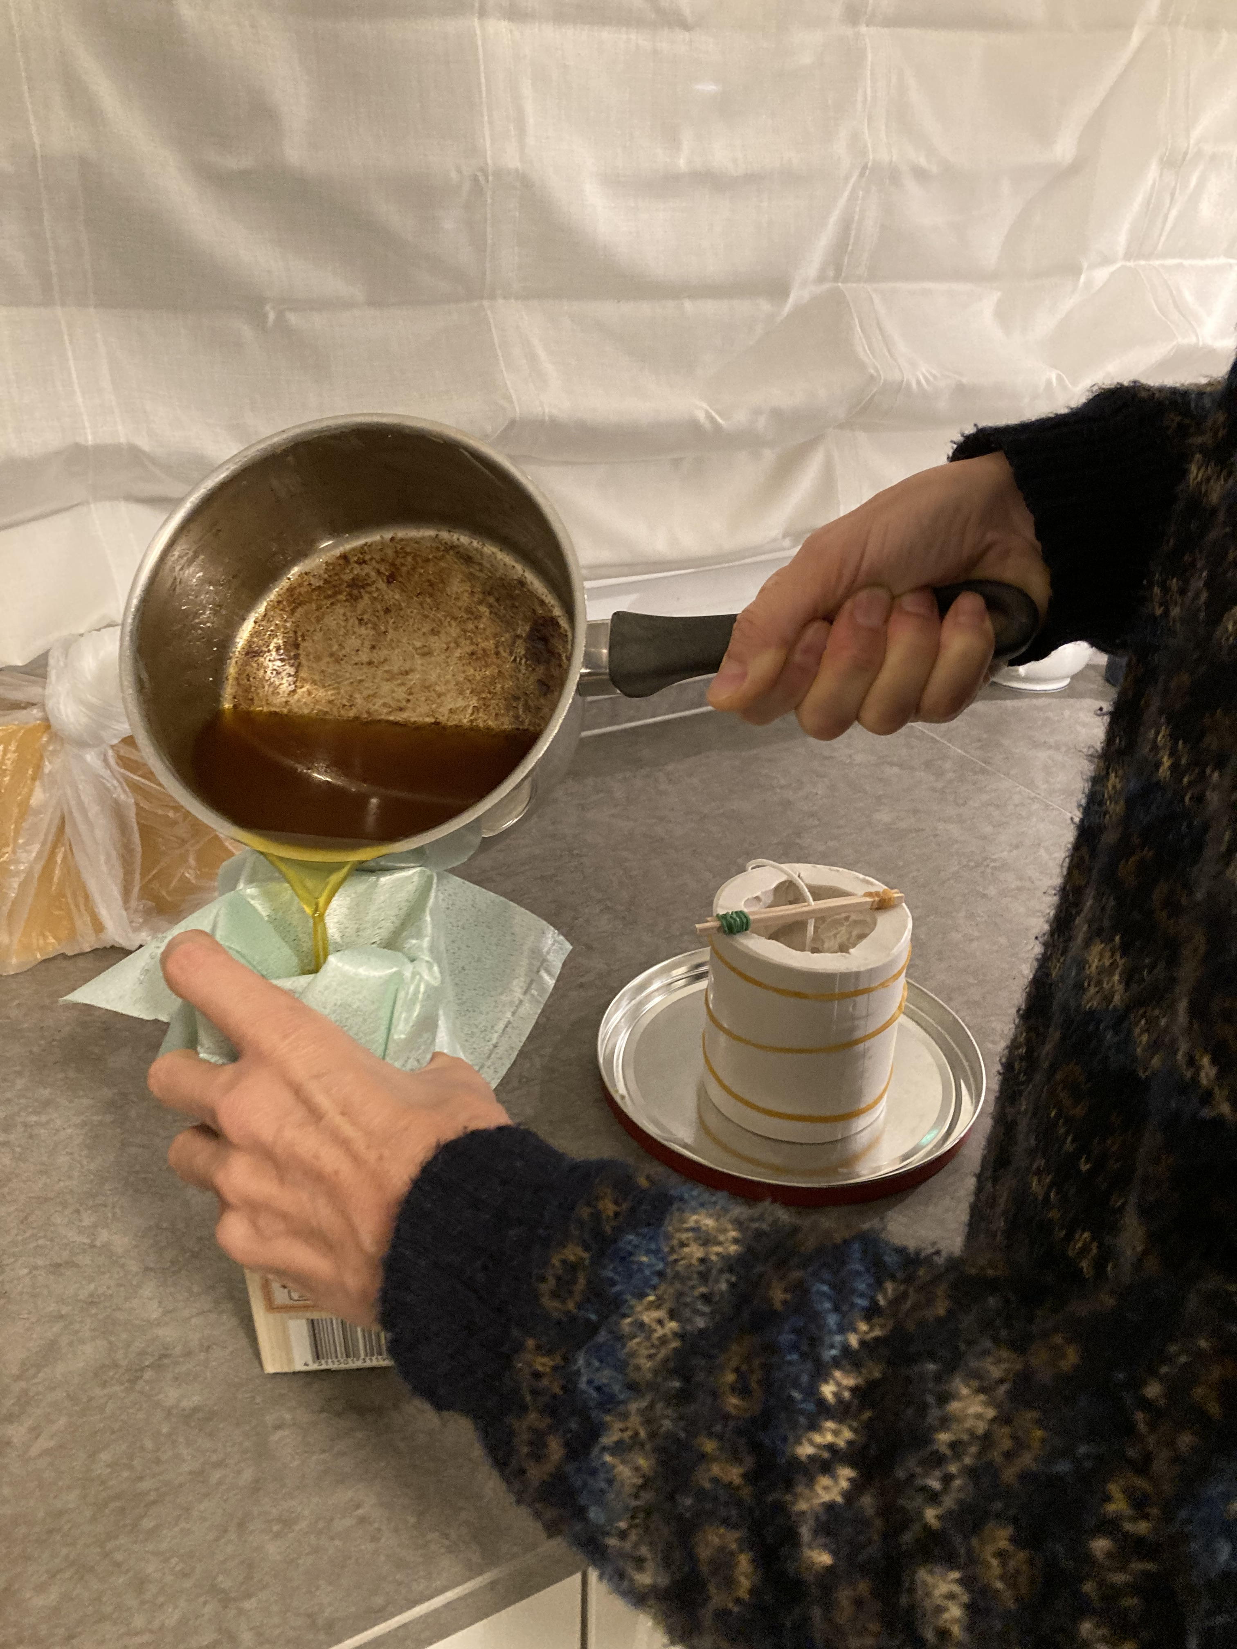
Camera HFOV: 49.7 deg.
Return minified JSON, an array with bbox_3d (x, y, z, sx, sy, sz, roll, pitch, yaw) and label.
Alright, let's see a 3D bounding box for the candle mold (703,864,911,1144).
[{"bbox_3d":[0.079,0.074,0.563,0.080,0.087,0.080,0,29,0],"label":"candle mold"}]

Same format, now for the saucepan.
[{"bbox_3d":[-0.019,-0.060,0.493,0.314,0.167,0.120,2,-12,4],"label":"saucepan"}]

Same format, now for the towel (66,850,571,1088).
[{"bbox_3d":[-0.098,0.056,0.442,0.160,0.080,0.125,0,29,0],"label":"towel"}]

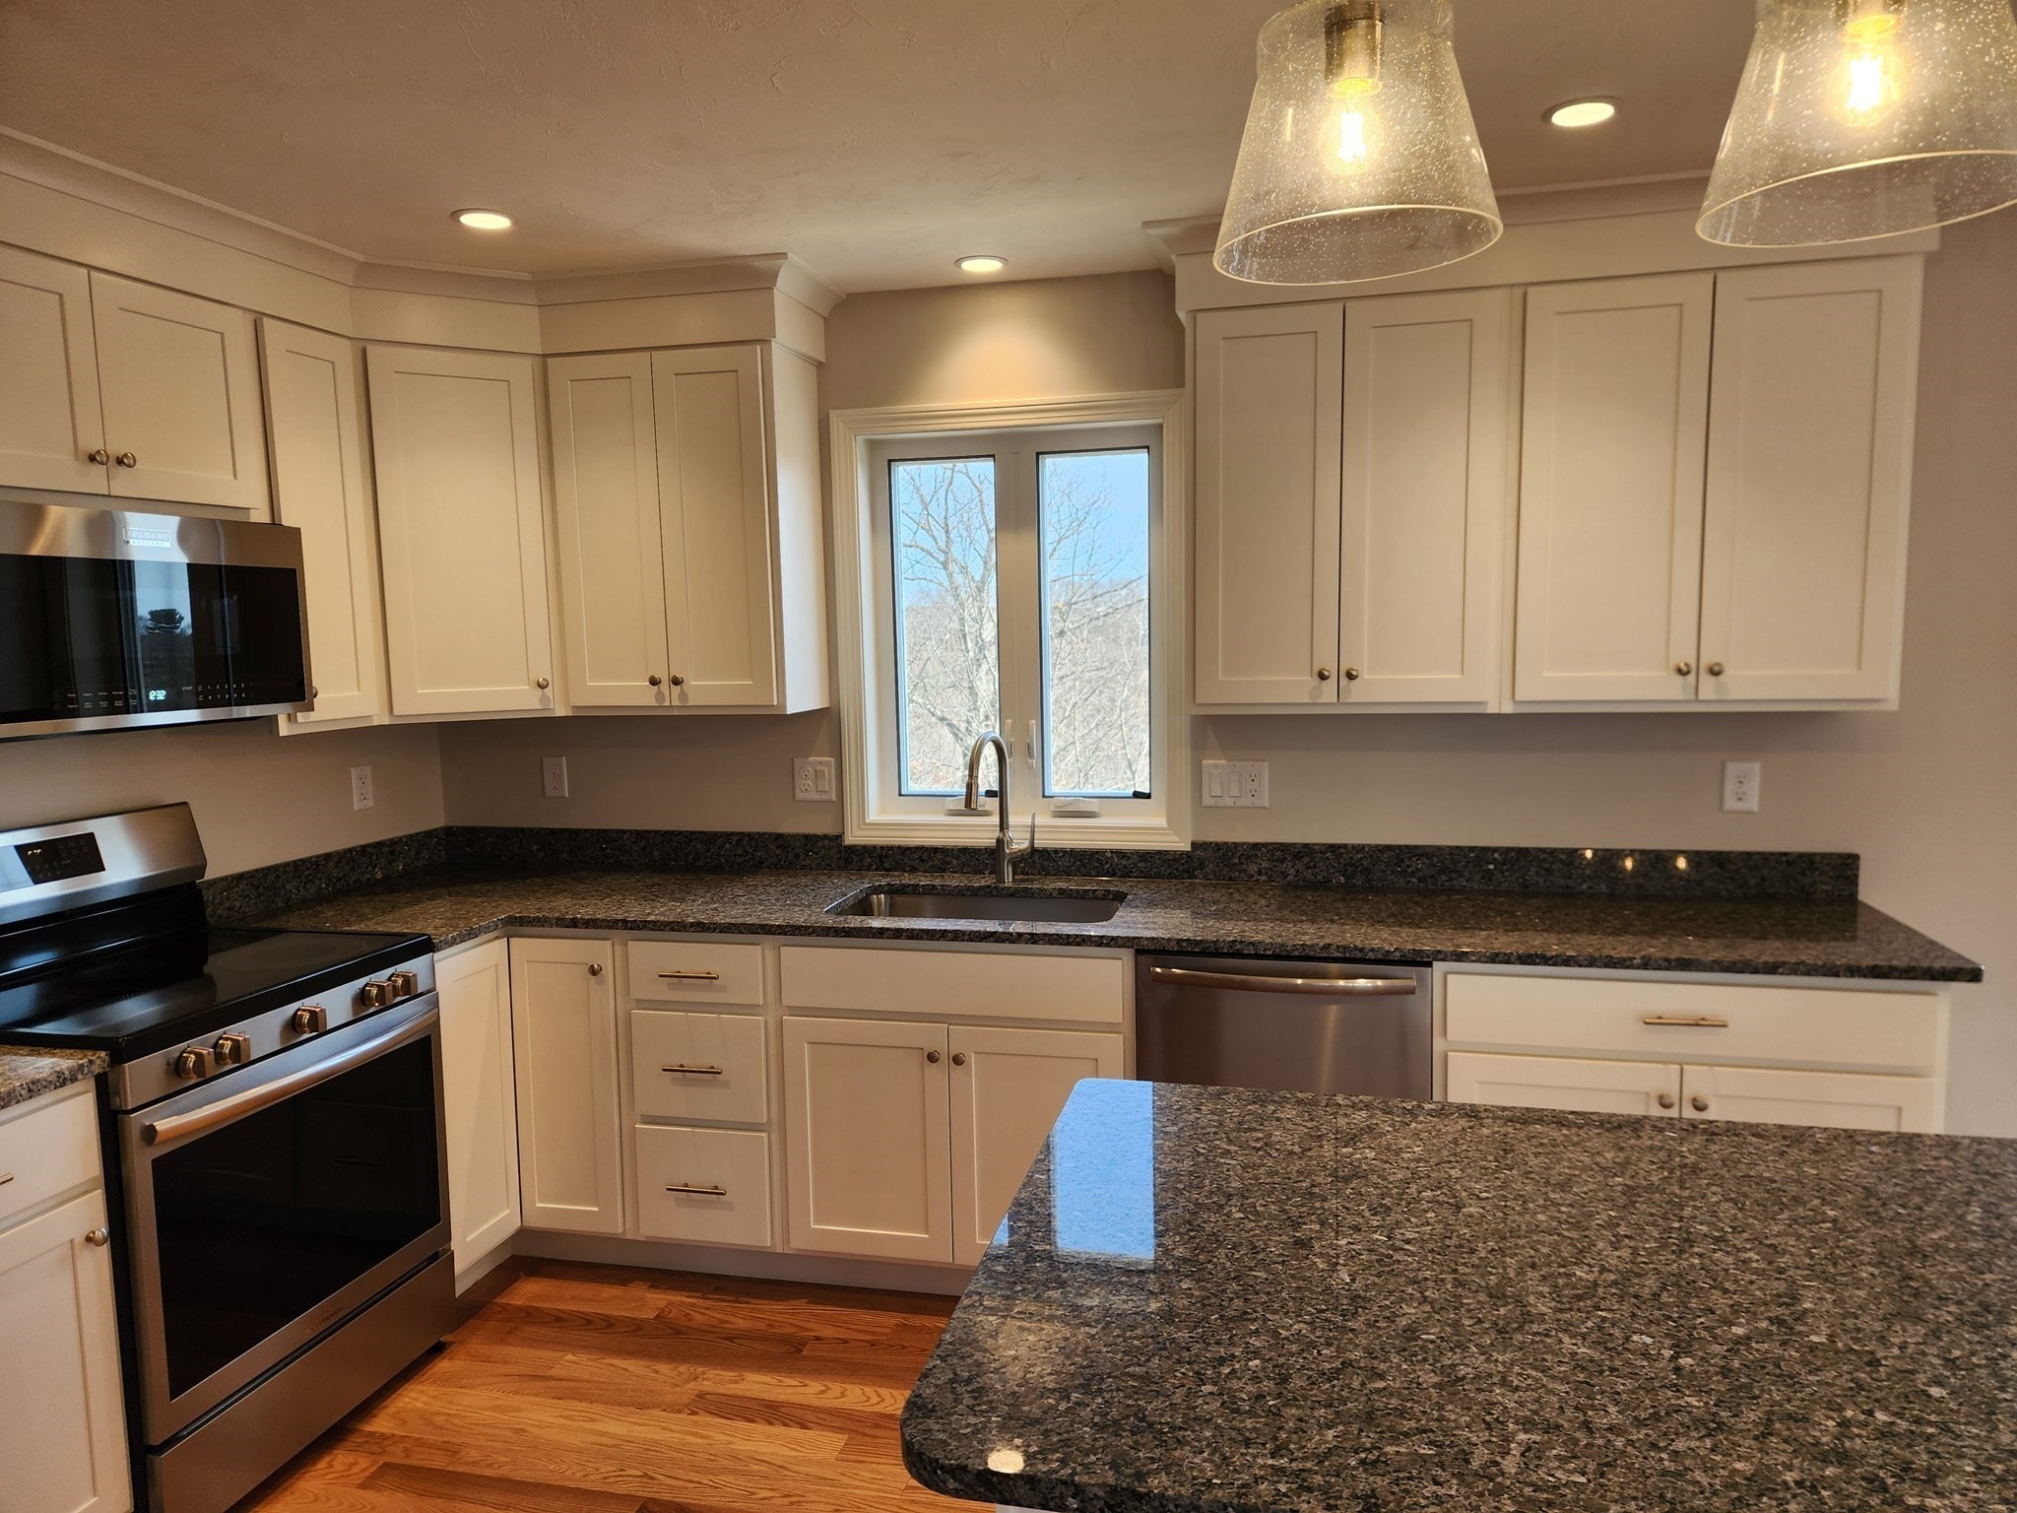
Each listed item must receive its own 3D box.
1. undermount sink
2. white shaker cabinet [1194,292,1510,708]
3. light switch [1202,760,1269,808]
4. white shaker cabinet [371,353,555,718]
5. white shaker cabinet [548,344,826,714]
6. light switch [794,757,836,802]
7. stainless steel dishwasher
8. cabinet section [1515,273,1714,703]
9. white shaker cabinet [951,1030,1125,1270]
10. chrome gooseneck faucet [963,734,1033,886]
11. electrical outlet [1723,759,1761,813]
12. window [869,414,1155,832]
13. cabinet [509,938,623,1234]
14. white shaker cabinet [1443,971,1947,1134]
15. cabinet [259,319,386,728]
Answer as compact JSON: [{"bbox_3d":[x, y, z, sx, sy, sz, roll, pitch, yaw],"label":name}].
[{"bbox_3d":[-0.063,0.478,3.219,0.699,0.221,0.392,0,6,13],"label":"undermount sink"},{"bbox_3d":[0.774,-0.562,3.102,0.680,0.905,0.329,0,6,13],"label":"white shaker cabinet"},{"bbox_3d":[0.567,0.071,3.348,0.163,0.115,0.014,0,7,13],"label":"light switch"},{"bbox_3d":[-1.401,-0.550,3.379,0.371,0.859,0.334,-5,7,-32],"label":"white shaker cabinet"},{"bbox_3d":[-0.826,-0.569,3.483,0.615,0.905,0.329,0,6,13],"label":"white shaker cabinet"},{"bbox_3d":[-0.524,0.064,3.602,0.118,0.118,0.014,0,7,13],"label":"light switch"},{"bbox_3d":[0.636,0.808,3.095,0.599,0.842,0.599,0,7,13],"label":"stainless steel dishwasher"},{"bbox_3d":[1.324,-0.572,3.007,0.368,0.876,0.318,0,6,13],"label":"cabinet section"},{"bbox_3d":[0.124,0.840,3.213,0.390,0.552,0.550,0,7,13],"label":"white shaker cabinet"},{"bbox_3d":[-0.019,0.139,3.321,0.114,0.397,0.247,1,6,22],"label":"chrome gooseneck faucet"},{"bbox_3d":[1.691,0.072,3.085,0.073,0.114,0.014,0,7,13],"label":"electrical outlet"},{"bbox_3d":[0.019,-0.332,3.502,0.789,1.013,0.088,0,7,13],"label":"window"},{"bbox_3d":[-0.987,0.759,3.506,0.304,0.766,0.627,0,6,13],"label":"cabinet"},{"bbox_3d":[1.389,0.790,2.943,0.925,0.811,0.627,0,6,13],"label":"white shaker cabinet"},{"bbox_3d":[-1.697,-0.510,3.069,0.329,0.905,0.307,0,6,13],"label":"cabinet"}]

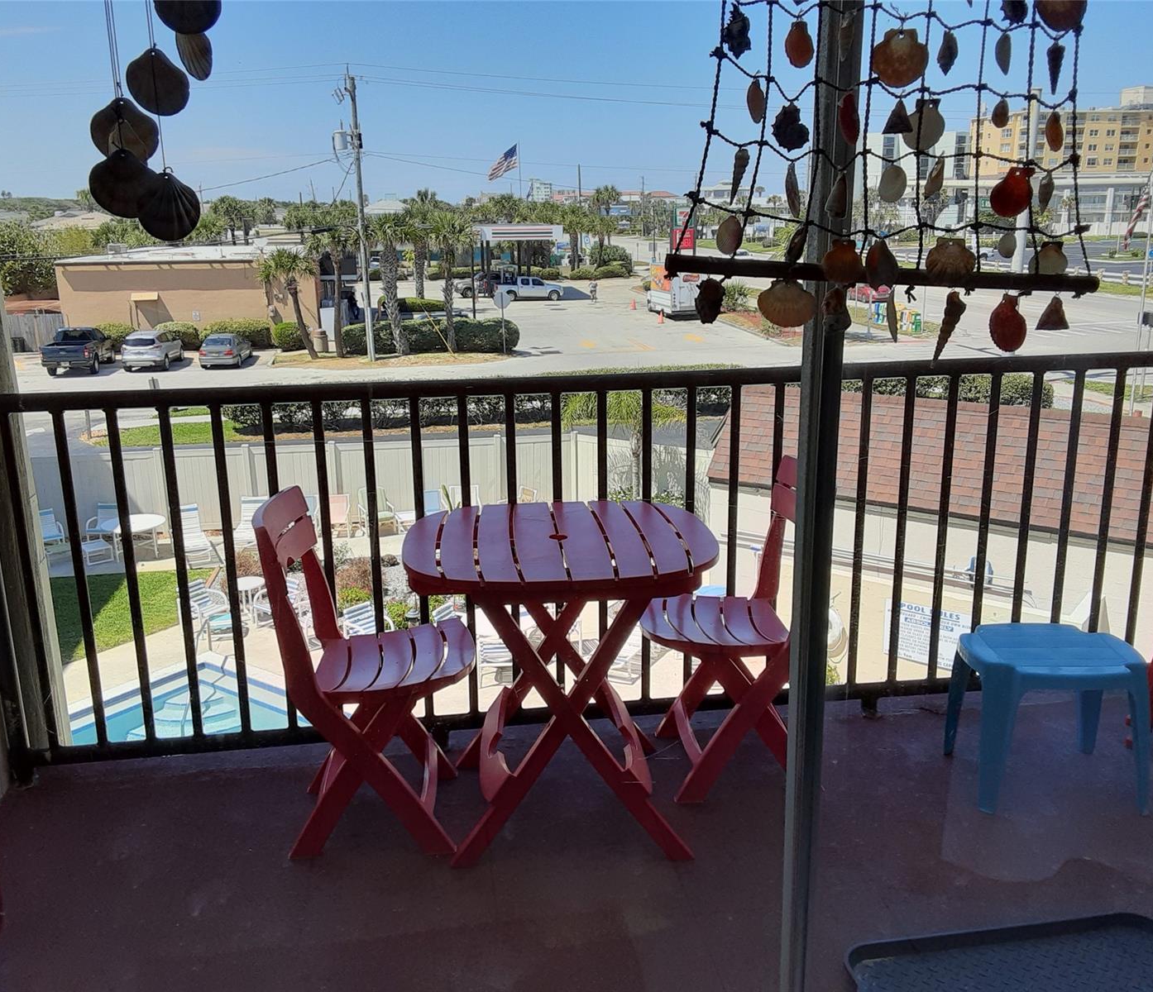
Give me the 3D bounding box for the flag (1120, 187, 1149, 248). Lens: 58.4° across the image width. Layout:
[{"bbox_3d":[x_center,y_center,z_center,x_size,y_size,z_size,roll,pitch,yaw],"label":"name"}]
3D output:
[{"bbox_3d":[14.888,-7.451,27.500,0.780,1.750,0.350,7,17,27],"label":"flag"}]

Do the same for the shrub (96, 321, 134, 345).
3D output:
[{"bbox_3d":[-22.557,-7.847,50.685,1.850,1.300,1.400,-2,15,-3],"label":"shrub"}]

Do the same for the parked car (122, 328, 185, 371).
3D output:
[{"bbox_3d":[-18.438,-6.477,45.166,1.860,1.680,4.520,-3,16,-6],"label":"parked car"}]

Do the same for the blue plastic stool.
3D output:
[{"bbox_3d":[1.223,0.573,2.680,0.410,0.384,0.335,-1,15,1],"label":"blue plastic stool"}]

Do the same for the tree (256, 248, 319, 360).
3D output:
[{"bbox_3d":[-12.664,-8.420,45.318,2.750,5.000,2.650,-1,15,0],"label":"tree"}]

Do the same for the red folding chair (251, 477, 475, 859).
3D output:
[{"bbox_3d":[-0.482,0.409,2.525,0.475,0.845,0.370,-3,15,-6],"label":"red folding chair"}]

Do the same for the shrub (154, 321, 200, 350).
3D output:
[{"bbox_3d":[-19.843,-7.982,51.257,2.200,1.250,1.550,-3,16,-6],"label":"shrub"}]

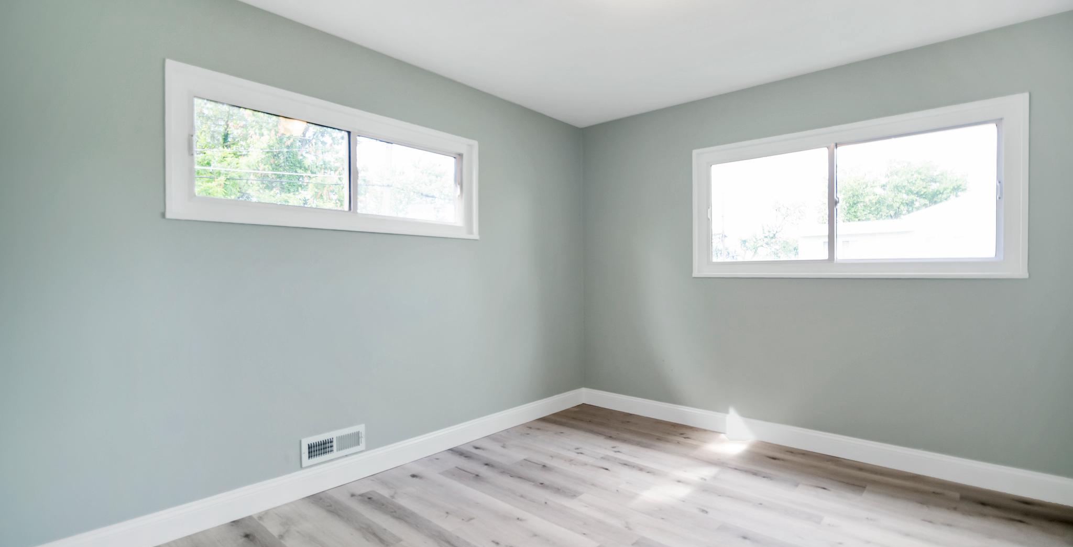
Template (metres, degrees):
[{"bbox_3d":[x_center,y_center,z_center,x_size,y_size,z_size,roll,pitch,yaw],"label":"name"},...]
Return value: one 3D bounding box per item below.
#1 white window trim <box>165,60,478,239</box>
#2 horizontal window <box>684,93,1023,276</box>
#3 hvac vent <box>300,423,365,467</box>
[{"bbox_3d":[-1.020,-0.582,2.713,0.090,0.684,1.753,0,0,43],"label":"white window trim"},{"bbox_3d":[1.865,-0.451,3.033,1.765,0.952,0.080,0,0,40],"label":"horizontal window"},{"bbox_3d":[-1.101,0.933,2.602,0.025,0.147,0.346,0,0,43],"label":"hvac vent"}]

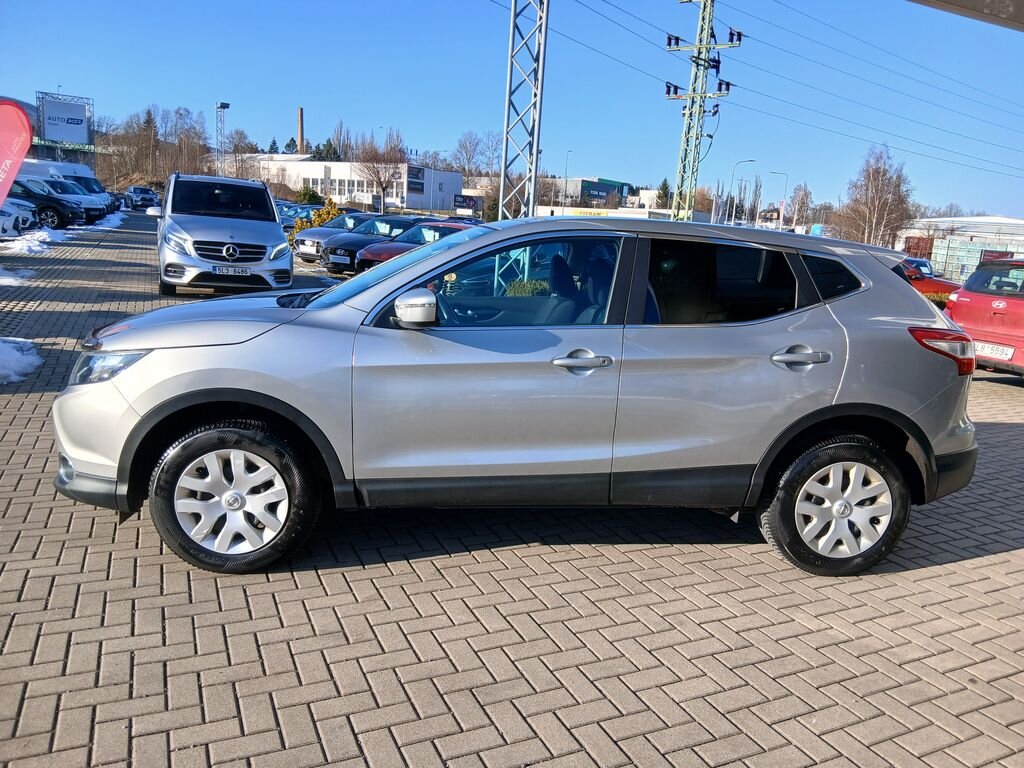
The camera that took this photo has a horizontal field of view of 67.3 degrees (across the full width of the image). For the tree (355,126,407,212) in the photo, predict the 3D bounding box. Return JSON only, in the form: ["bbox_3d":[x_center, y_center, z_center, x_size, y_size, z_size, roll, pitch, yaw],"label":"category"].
[{"bbox_3d":[-12.449,-19.978,72.813,5.000,7.880,5.000,2,12,-10],"label":"tree"}]

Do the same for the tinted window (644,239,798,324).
[{"bbox_3d":[0.896,-0.424,3.285,0.690,0.385,0.055,2,-11,-7],"label":"tinted window"}]

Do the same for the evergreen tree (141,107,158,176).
[{"bbox_3d":[-47.587,-31.262,100.963,2.700,9.340,2.700,-2,13,-25],"label":"evergreen tree"}]

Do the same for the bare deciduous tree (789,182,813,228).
[{"bbox_3d":[52.367,-31.226,141.093,4.600,11.500,4.600,3,11,-1],"label":"bare deciduous tree"}]

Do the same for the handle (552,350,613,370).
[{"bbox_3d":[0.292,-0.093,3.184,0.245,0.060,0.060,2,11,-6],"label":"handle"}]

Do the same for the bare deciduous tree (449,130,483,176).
[{"bbox_3d":[-7.376,-32.487,121.566,5.000,14.500,5.000,4,12,0],"label":"bare deciduous tree"}]

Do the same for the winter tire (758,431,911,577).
[{"bbox_3d":[1.483,0.552,3.515,0.660,0.660,0.215,2,11,-7],"label":"winter tire"}]

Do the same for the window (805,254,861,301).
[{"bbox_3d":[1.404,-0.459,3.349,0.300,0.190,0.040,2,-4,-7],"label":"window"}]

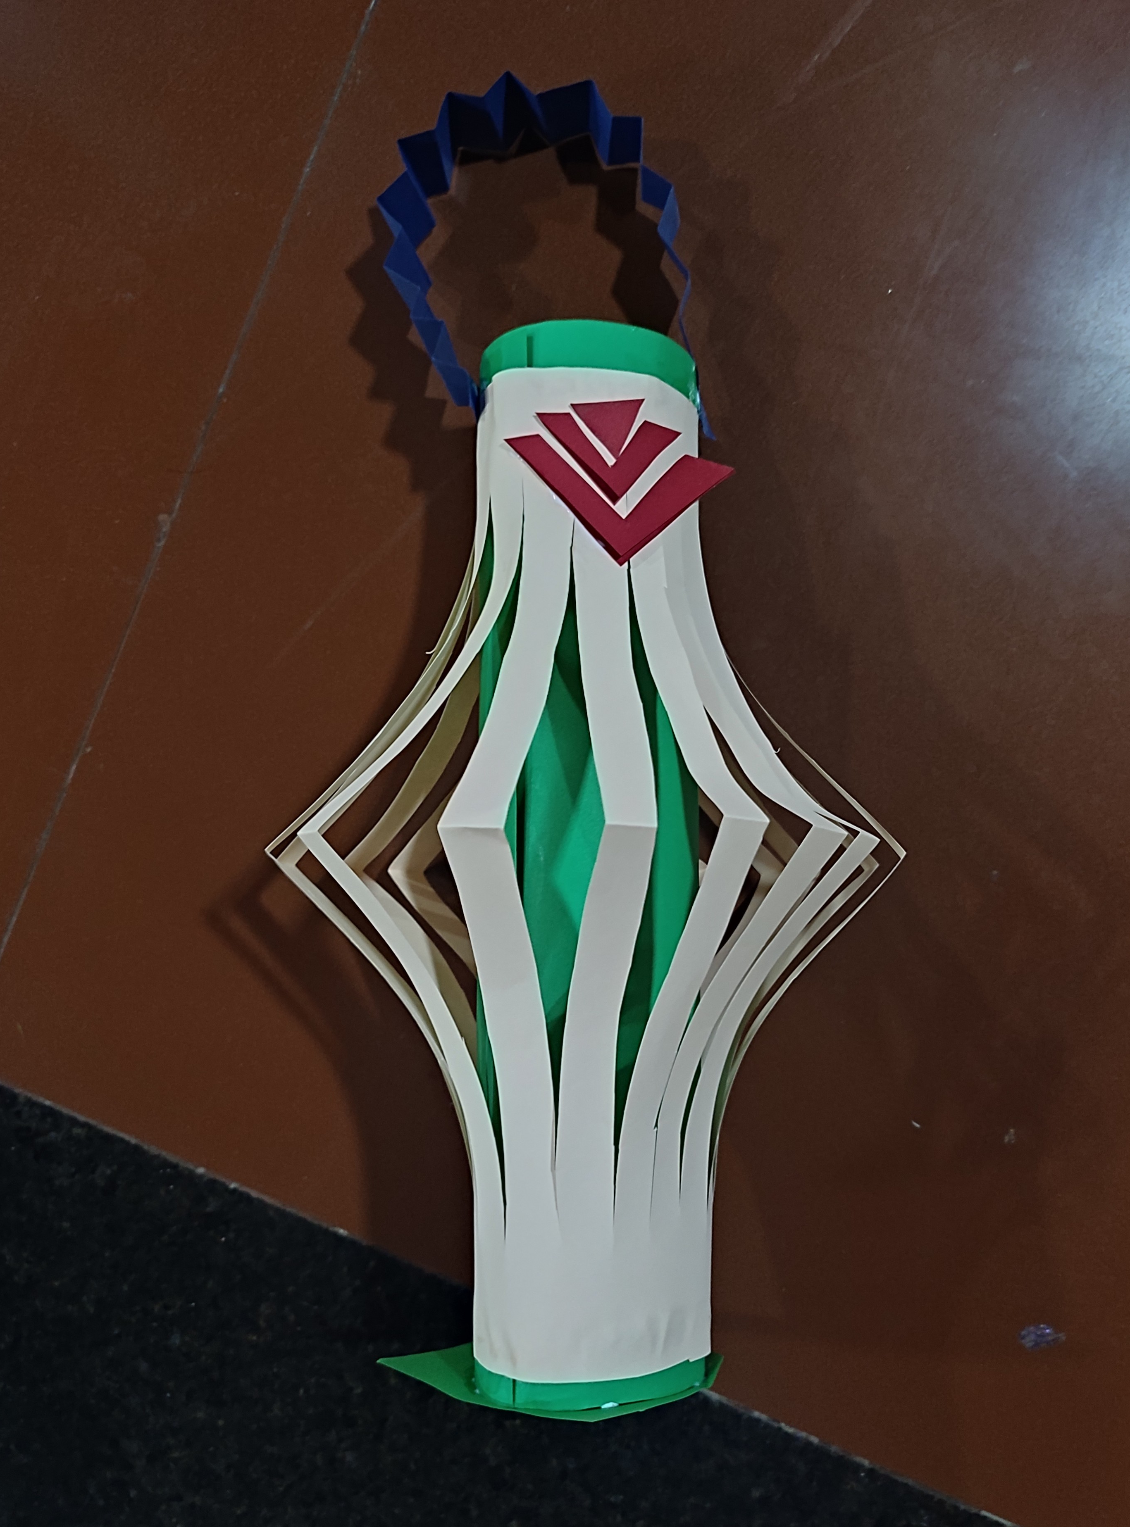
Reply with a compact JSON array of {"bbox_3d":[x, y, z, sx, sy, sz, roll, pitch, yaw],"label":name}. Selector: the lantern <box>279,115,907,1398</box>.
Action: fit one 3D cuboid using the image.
[{"bbox_3d":[0.006,-0.024,0.319,0.183,0.172,0.375,0,83,0],"label":"lantern"}]

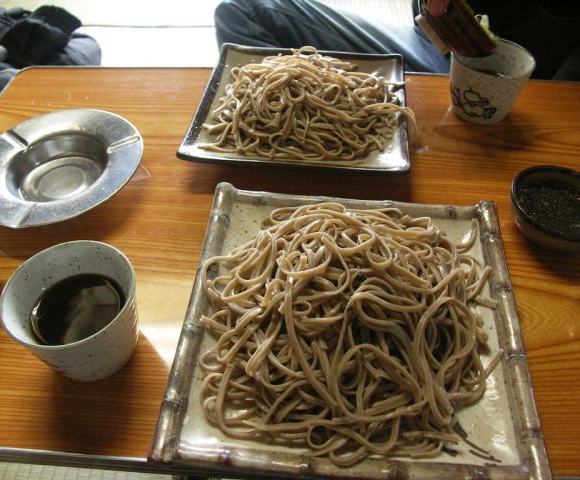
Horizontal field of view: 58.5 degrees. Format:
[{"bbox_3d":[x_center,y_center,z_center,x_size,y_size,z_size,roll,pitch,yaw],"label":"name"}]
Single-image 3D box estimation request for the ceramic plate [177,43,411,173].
[{"bbox_3d":[0.013,-0.134,0.537,0.208,0.029,0.202,5,49,4],"label":"ceramic plate"}]

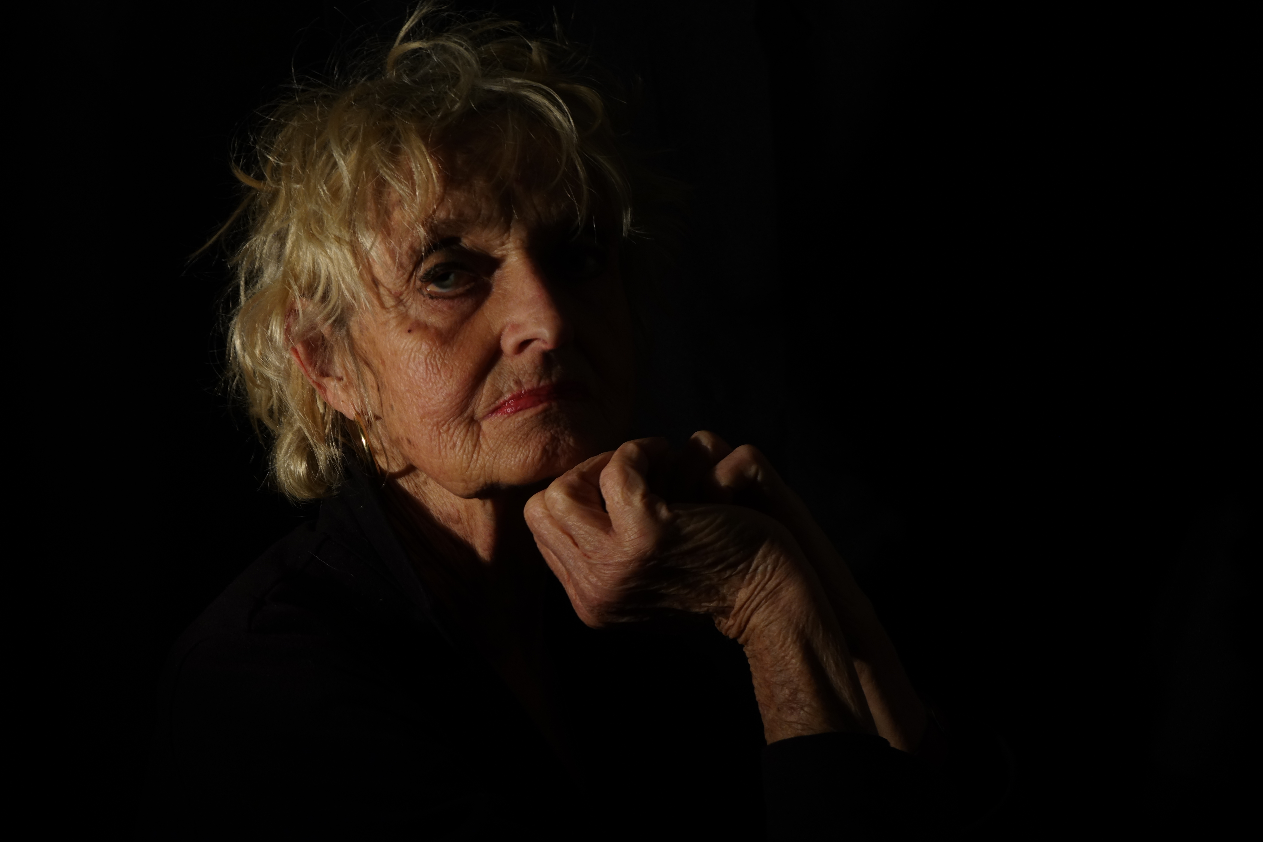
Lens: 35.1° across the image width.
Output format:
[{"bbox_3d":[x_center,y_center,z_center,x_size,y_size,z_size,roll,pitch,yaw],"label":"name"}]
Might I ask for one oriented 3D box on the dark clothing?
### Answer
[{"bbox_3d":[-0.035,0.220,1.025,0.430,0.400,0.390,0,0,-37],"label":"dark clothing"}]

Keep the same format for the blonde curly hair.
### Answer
[{"bbox_3d":[-0.095,-0.085,1.035,0.230,0.250,0.235,-4,-3,-20],"label":"blonde curly hair"}]

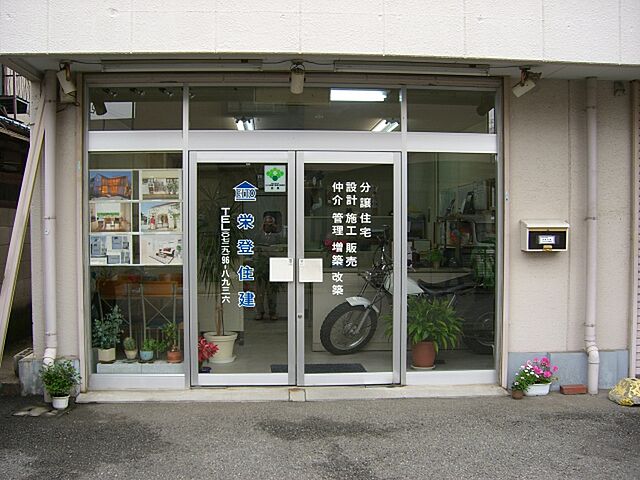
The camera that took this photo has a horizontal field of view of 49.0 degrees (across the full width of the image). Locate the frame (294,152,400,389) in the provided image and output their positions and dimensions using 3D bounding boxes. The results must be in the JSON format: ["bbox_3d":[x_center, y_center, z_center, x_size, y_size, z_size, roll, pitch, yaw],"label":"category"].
[{"bbox_3d":[0.251,0.250,5.981,0.911,2.000,0.050,0,2,-4],"label":"frame"}]

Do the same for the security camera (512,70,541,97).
[{"bbox_3d":[1.678,-1.280,5.694,0.220,0.220,0.150,1,2,27],"label":"security camera"}]

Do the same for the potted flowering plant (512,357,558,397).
[{"bbox_3d":[1.766,1.123,5.770,0.386,0.322,0.270,0,2,-4],"label":"potted flowering plant"}]

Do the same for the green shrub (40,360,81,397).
[{"bbox_3d":[-2.031,1.084,5.500,0.313,0.280,0.300,0,2,-4],"label":"green shrub"}]

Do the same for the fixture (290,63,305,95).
[{"bbox_3d":[-0.178,-1.280,5.571,0.110,0.240,0.140,0,1,-4],"label":"fixture"}]

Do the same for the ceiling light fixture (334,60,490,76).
[{"bbox_3d":[0.742,-1.369,5.600,1.257,0.090,0.110,0,1,-4],"label":"ceiling light fixture"}]

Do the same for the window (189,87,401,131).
[{"bbox_3d":[-0.209,-1.127,6.024,1.834,0.384,0.060,0,1,-4],"label":"window"}]

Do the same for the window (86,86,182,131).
[{"bbox_3d":[-1.525,-1.089,5.822,0.771,0.363,0.040,0,2,-4],"label":"window"}]

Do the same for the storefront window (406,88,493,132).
[{"bbox_3d":[1.121,-1.106,6.001,0.772,0.374,0.040,0,2,-4],"label":"storefront window"}]

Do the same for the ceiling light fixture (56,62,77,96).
[{"bbox_3d":[-1.964,-1.242,5.453,0.130,0.240,0.140,1,2,41],"label":"ceiling light fixture"}]

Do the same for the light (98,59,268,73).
[{"bbox_3d":[-1.070,-1.361,5.480,1.238,0.090,0.110,0,1,-4],"label":"light"}]

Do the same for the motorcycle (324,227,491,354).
[{"bbox_3d":[1.076,0.570,7.704,2.100,1.392,0.780,0,1,-4],"label":"motorcycle"}]

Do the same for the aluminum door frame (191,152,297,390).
[{"bbox_3d":[-0.644,0.247,5.920,0.884,1.979,0.050,0,2,-4],"label":"aluminum door frame"}]

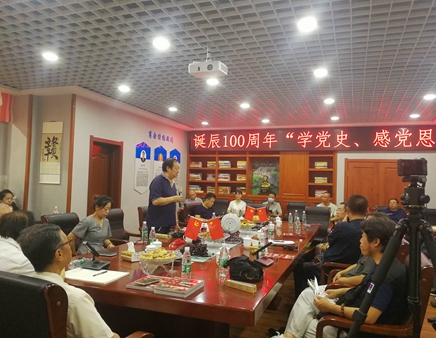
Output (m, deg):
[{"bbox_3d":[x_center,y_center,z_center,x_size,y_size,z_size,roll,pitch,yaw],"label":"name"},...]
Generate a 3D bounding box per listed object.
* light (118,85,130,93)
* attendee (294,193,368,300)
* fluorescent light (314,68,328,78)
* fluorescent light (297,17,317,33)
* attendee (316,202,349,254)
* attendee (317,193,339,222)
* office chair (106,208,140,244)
[{"bbox_3d":[-1.503,-1.293,5.646,0.175,0.050,0.175,1,-2,21],"label":"light"},{"bbox_3d":[1.161,0.925,3.500,0.800,1.310,0.560,-1,-3,37],"label":"attendee"},{"bbox_3d":[1.327,-1.238,4.525,0.175,0.050,0.175,1,-2,21],"label":"fluorescent light"},{"bbox_3d":[0.818,-1.317,3.208,0.175,0.050,0.175,0,-3,21],"label":"fluorescent light"},{"bbox_3d":[1.429,1.030,4.500,0.780,1.200,0.550,1,-3,9],"label":"attendee"},{"bbox_3d":[2.209,1.129,7.150,0.520,1.270,0.750,0,-3,25],"label":"attendee"},{"bbox_3d":[-1.158,1.018,4.351,0.650,1.040,0.600,1,-2,28],"label":"office chair"}]

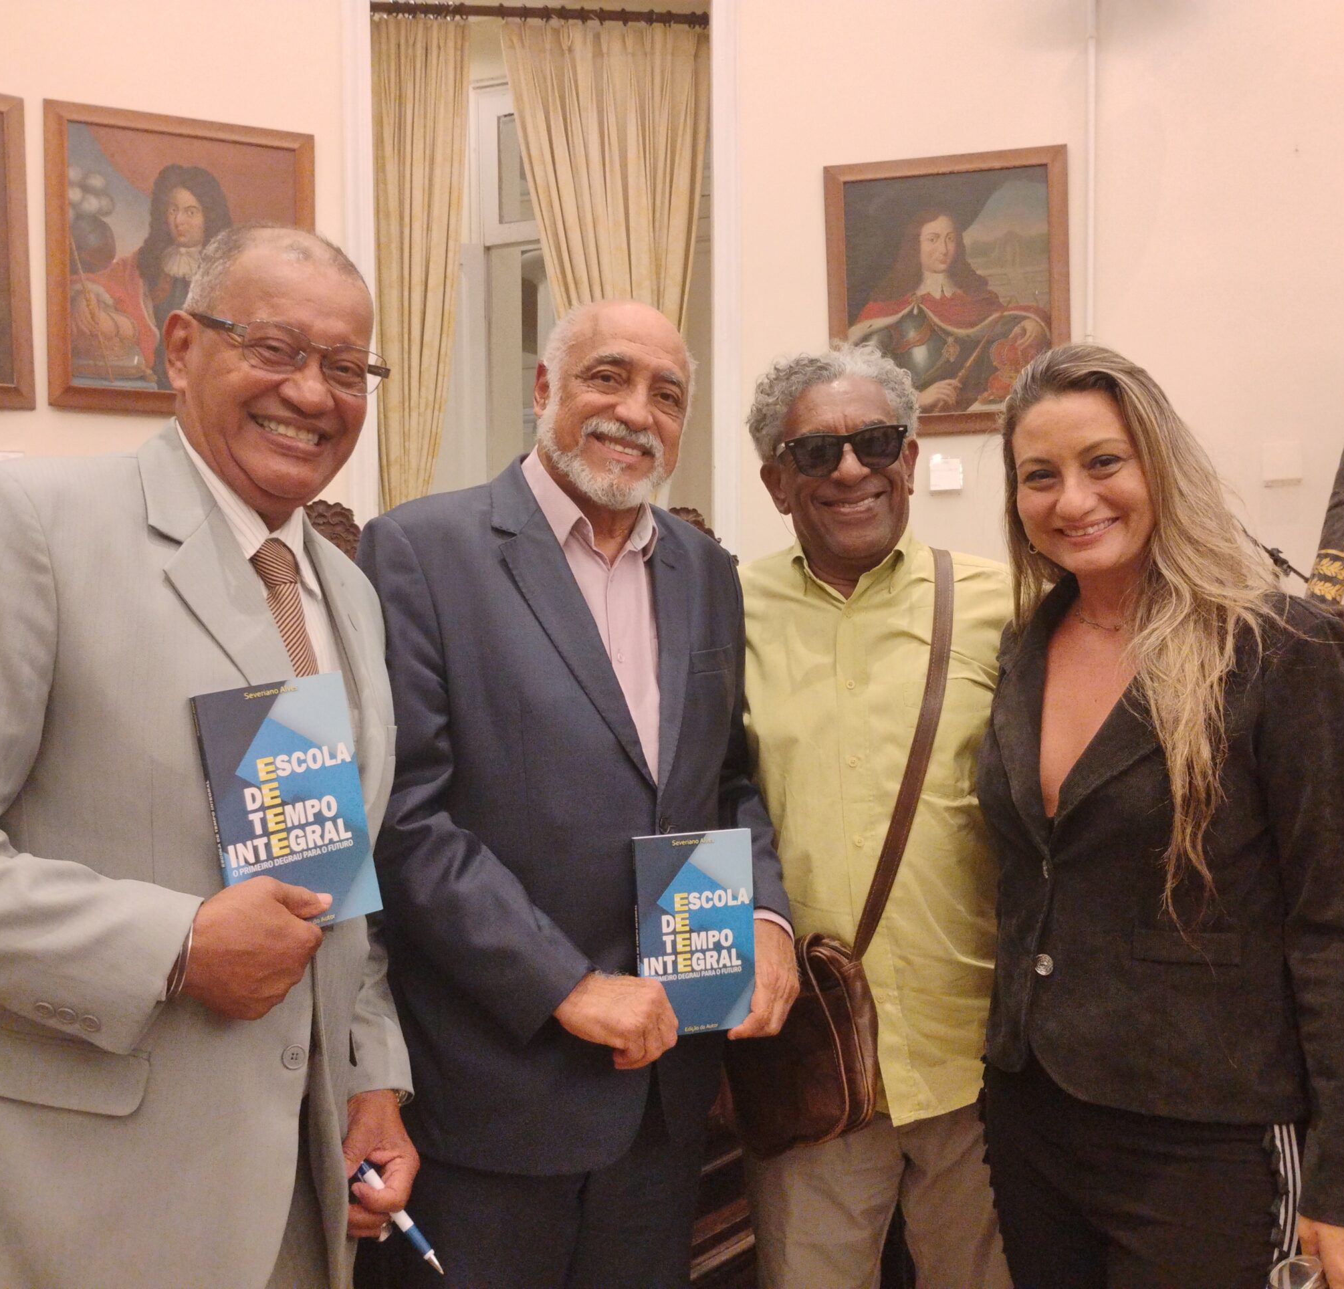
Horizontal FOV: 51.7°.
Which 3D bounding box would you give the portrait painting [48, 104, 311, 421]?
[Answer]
[{"bbox_3d":[-1.567,-1.208,4.468,0.820,0.962,0.050,-1,2,-24],"label":"portrait painting"}]

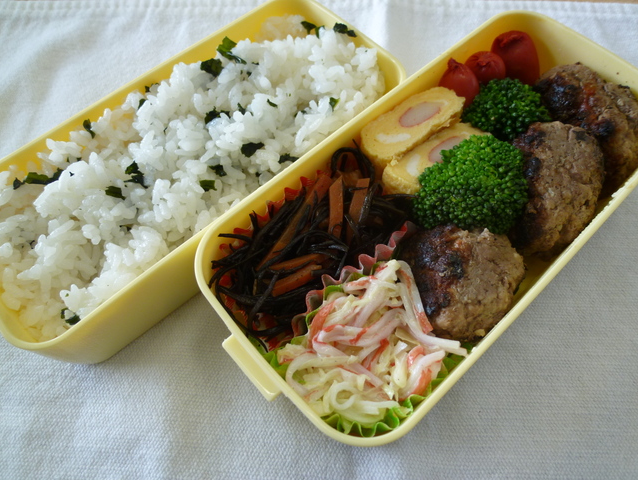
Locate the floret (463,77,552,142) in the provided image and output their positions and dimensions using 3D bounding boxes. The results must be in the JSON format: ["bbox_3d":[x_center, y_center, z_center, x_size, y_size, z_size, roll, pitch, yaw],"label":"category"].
[{"bbox_3d":[0.086,-0.057,0.202,0.036,0.031,0.033,0,64,-1],"label":"floret"}]

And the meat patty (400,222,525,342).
[{"bbox_3d":[0.054,0.016,0.168,0.026,0.045,0.046,22,78,-30],"label":"meat patty"}]

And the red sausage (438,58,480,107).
[{"bbox_3d":[0.067,-0.071,0.208,0.017,0.031,0.017,35,84,41],"label":"red sausage"}]

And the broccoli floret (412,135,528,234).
[{"bbox_3d":[0.062,-0.022,0.182,0.041,0.035,0.040,-42,72,-10],"label":"broccoli floret"}]

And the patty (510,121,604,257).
[{"bbox_3d":[0.098,-0.021,0.185,0.026,0.042,0.054,-3,90,3],"label":"patty"}]

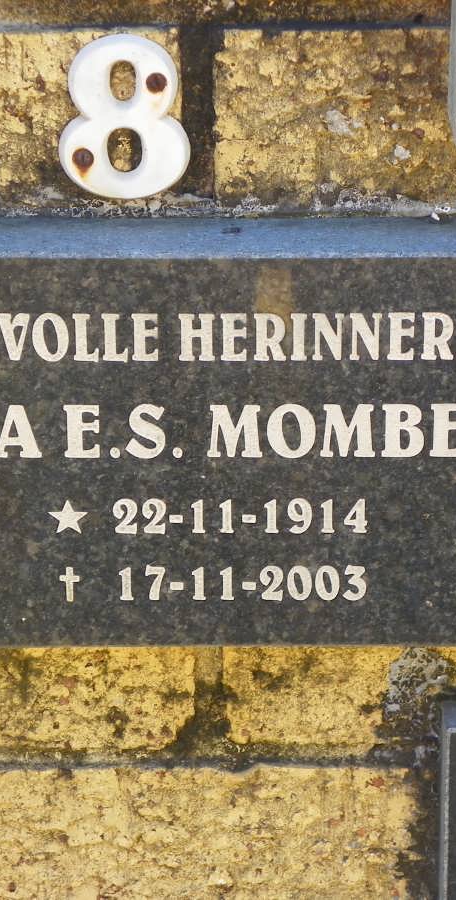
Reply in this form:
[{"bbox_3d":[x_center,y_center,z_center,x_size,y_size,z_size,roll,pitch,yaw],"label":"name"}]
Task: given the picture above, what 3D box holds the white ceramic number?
[{"bbox_3d":[-0.032,-0.101,0.969,0.039,0.050,0.008,0,23,0],"label":"white ceramic number"}]

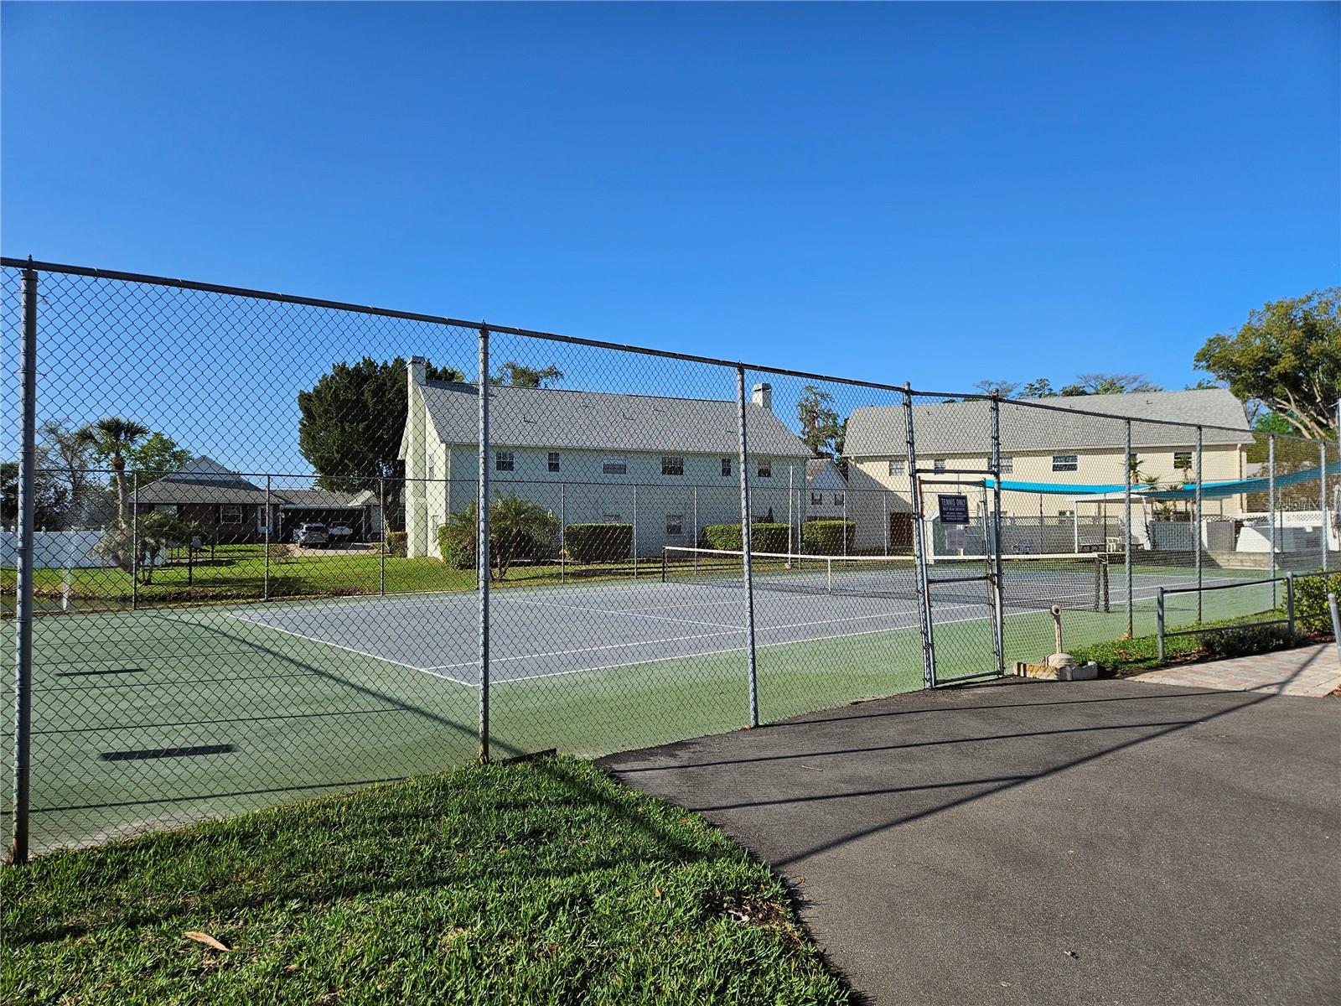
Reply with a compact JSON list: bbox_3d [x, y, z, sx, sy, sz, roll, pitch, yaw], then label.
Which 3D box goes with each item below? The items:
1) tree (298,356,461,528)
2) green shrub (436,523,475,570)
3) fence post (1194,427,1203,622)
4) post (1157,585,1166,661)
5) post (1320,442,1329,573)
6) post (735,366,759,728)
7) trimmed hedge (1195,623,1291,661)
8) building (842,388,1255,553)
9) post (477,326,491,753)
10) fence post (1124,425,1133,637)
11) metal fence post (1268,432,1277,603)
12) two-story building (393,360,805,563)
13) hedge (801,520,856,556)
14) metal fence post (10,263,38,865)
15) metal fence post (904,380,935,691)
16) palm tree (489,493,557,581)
[{"bbox_3d":[-17.950,-3.000,55.000,10.100,12.000,9.800,1,-2,-39],"label":"tree"},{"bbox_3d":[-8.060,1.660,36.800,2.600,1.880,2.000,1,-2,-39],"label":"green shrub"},{"bbox_3d":[8.362,0.335,14.090,0.070,3.081,0.070,2,-2,-39],"label":"fence post"},{"bbox_3d":[5.784,1.438,10.500,0.065,0.880,0.065,1,-2,-39],"label":"post"},{"bbox_3d":[13.010,0.319,17.690,0.072,3.161,0.072,1,-2,-39],"label":"post"},{"bbox_3d":[0.651,0.367,7.530,0.065,3.050,0.065,1,-2,-39],"label":"post"},{"bbox_3d":[7.165,1.703,11.100,1.500,0.380,0.500,0,-2,-25],"label":"trimmed hedge"},{"bbox_3d":[22.246,-1.811,54.830,21.600,8.850,9.200,-1,-2,21],"label":"building"},{"bbox_3d":[-1.306,0.276,6.240,0.066,3.072,0.066,1,-2,-39],"label":"post"},{"bbox_3d":[6.463,0.369,12.550,0.065,3.050,0.065,1,-2,-39],"label":"fence post"},{"bbox_3d":[10.614,0.323,15.700,0.065,3.050,0.065,1,-2,-39],"label":"metal fence post"},{"bbox_3d":[-3.344,-2.127,49.896,21.900,9.820,9.200,0,-2,-30],"label":"two-story building"},{"bbox_3d":[8.850,1.830,48.900,3.000,1.950,1.700,1,-2,-39],"label":"hedge"},{"bbox_3d":[-3.288,0.302,4.540,0.075,3.030,0.075,1,-2,-39],"label":"metal fence post"},{"bbox_3d":[2.526,0.341,9.085,0.080,3.102,0.080,-3,-2,-39],"label":"metal fence post"},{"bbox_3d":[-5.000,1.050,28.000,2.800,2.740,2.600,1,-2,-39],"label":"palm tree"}]

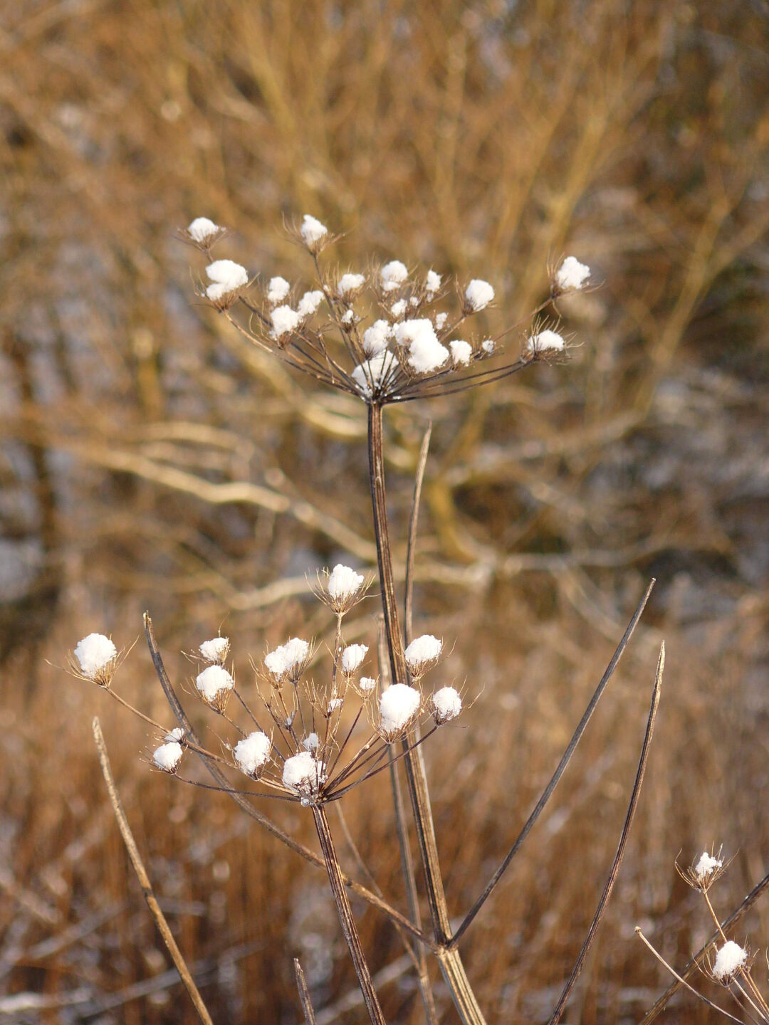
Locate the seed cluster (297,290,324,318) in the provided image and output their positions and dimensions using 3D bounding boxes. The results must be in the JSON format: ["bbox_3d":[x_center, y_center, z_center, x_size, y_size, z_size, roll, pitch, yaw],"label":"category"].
[{"bbox_3d":[-0.032,-0.091,1.907,0.012,0.012,0.011,0,8,0],"label":"seed cluster"}]

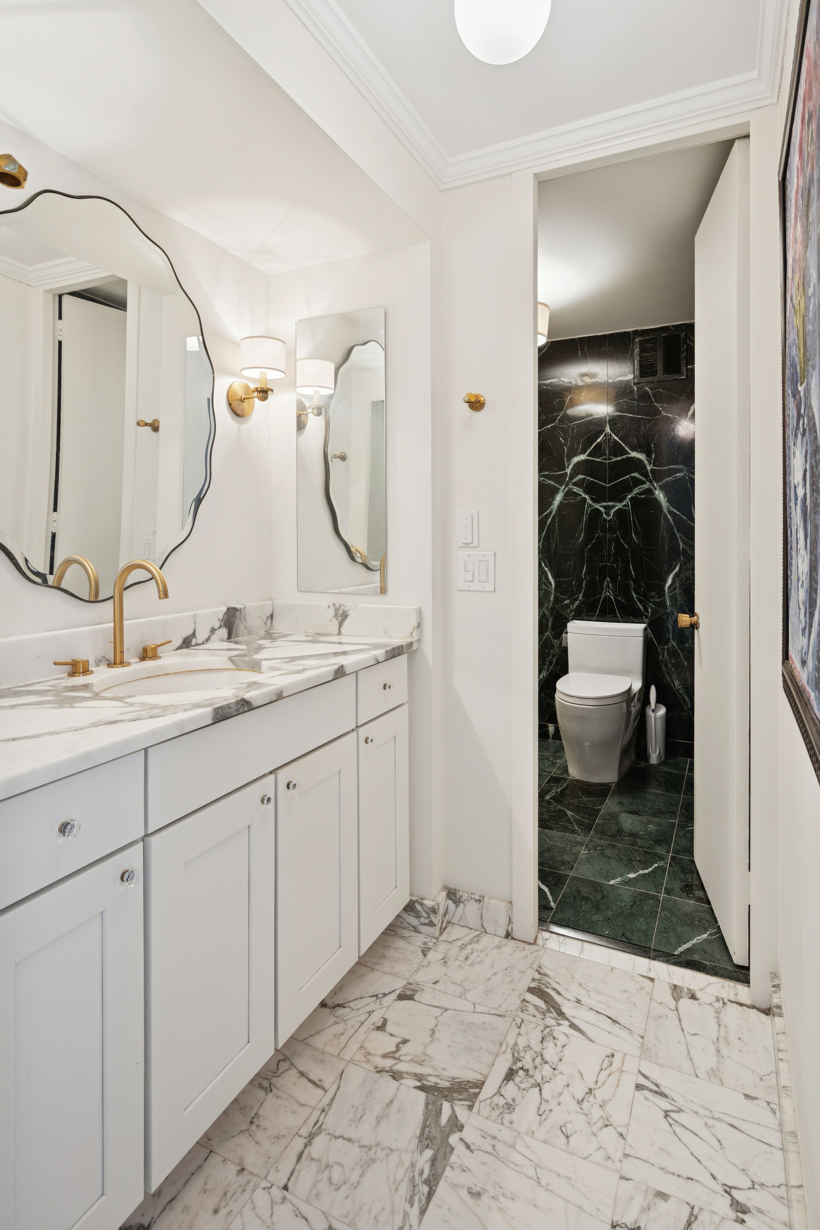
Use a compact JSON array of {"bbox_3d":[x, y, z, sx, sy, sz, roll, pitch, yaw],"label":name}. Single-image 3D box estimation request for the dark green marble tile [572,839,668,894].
[{"bbox_3d":[0.785,0.929,2.274,0.305,0.010,0.308,3,7,27],"label":"dark green marble tile"}]

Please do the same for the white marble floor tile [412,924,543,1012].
[{"bbox_3d":[0.197,1.012,1.774,0.305,0.010,0.299,3,7,27],"label":"white marble floor tile"}]

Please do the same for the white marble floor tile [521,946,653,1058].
[{"bbox_3d":[0.477,1.036,1.654,0.305,0.012,0.305,3,7,27],"label":"white marble floor tile"}]

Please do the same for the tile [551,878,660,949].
[{"bbox_3d":[0.644,0.959,2.002,0.303,0.010,0.305,3,7,27],"label":"tile"}]

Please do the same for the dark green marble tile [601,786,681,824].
[{"bbox_3d":[1.068,0.867,2.823,0.309,0.010,0.305,3,7,27],"label":"dark green marble tile"}]

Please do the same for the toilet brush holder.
[{"bbox_3d":[1.322,0.638,3.308,0.100,0.300,0.105,3,7,27],"label":"toilet brush holder"}]

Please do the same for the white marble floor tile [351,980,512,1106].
[{"bbox_3d":[0.064,1.053,1.522,0.305,0.012,0.305,3,7,27],"label":"white marble floor tile"}]

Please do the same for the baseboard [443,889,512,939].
[{"bbox_3d":[0.221,0.940,1.937,0.214,0.099,0.020,2,5,27],"label":"baseboard"}]

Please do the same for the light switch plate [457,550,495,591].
[{"bbox_3d":[0.209,-0.137,1.938,0.122,0.124,0.008,2,5,27],"label":"light switch plate"}]

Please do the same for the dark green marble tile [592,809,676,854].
[{"bbox_3d":[0.924,0.892,2.530,0.305,0.012,0.305,3,7,27],"label":"dark green marble tile"}]

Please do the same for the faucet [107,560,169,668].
[{"bbox_3d":[-0.662,-0.003,1.503,0.190,0.262,0.060,3,7,25],"label":"faucet"}]

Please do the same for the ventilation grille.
[{"bbox_3d":[1.372,-1.422,3.374,0.268,0.275,0.020,3,7,27],"label":"ventilation grille"}]

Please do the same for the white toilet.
[{"bbox_3d":[0.970,0.436,3.184,0.410,0.725,0.710,3,7,27],"label":"white toilet"}]

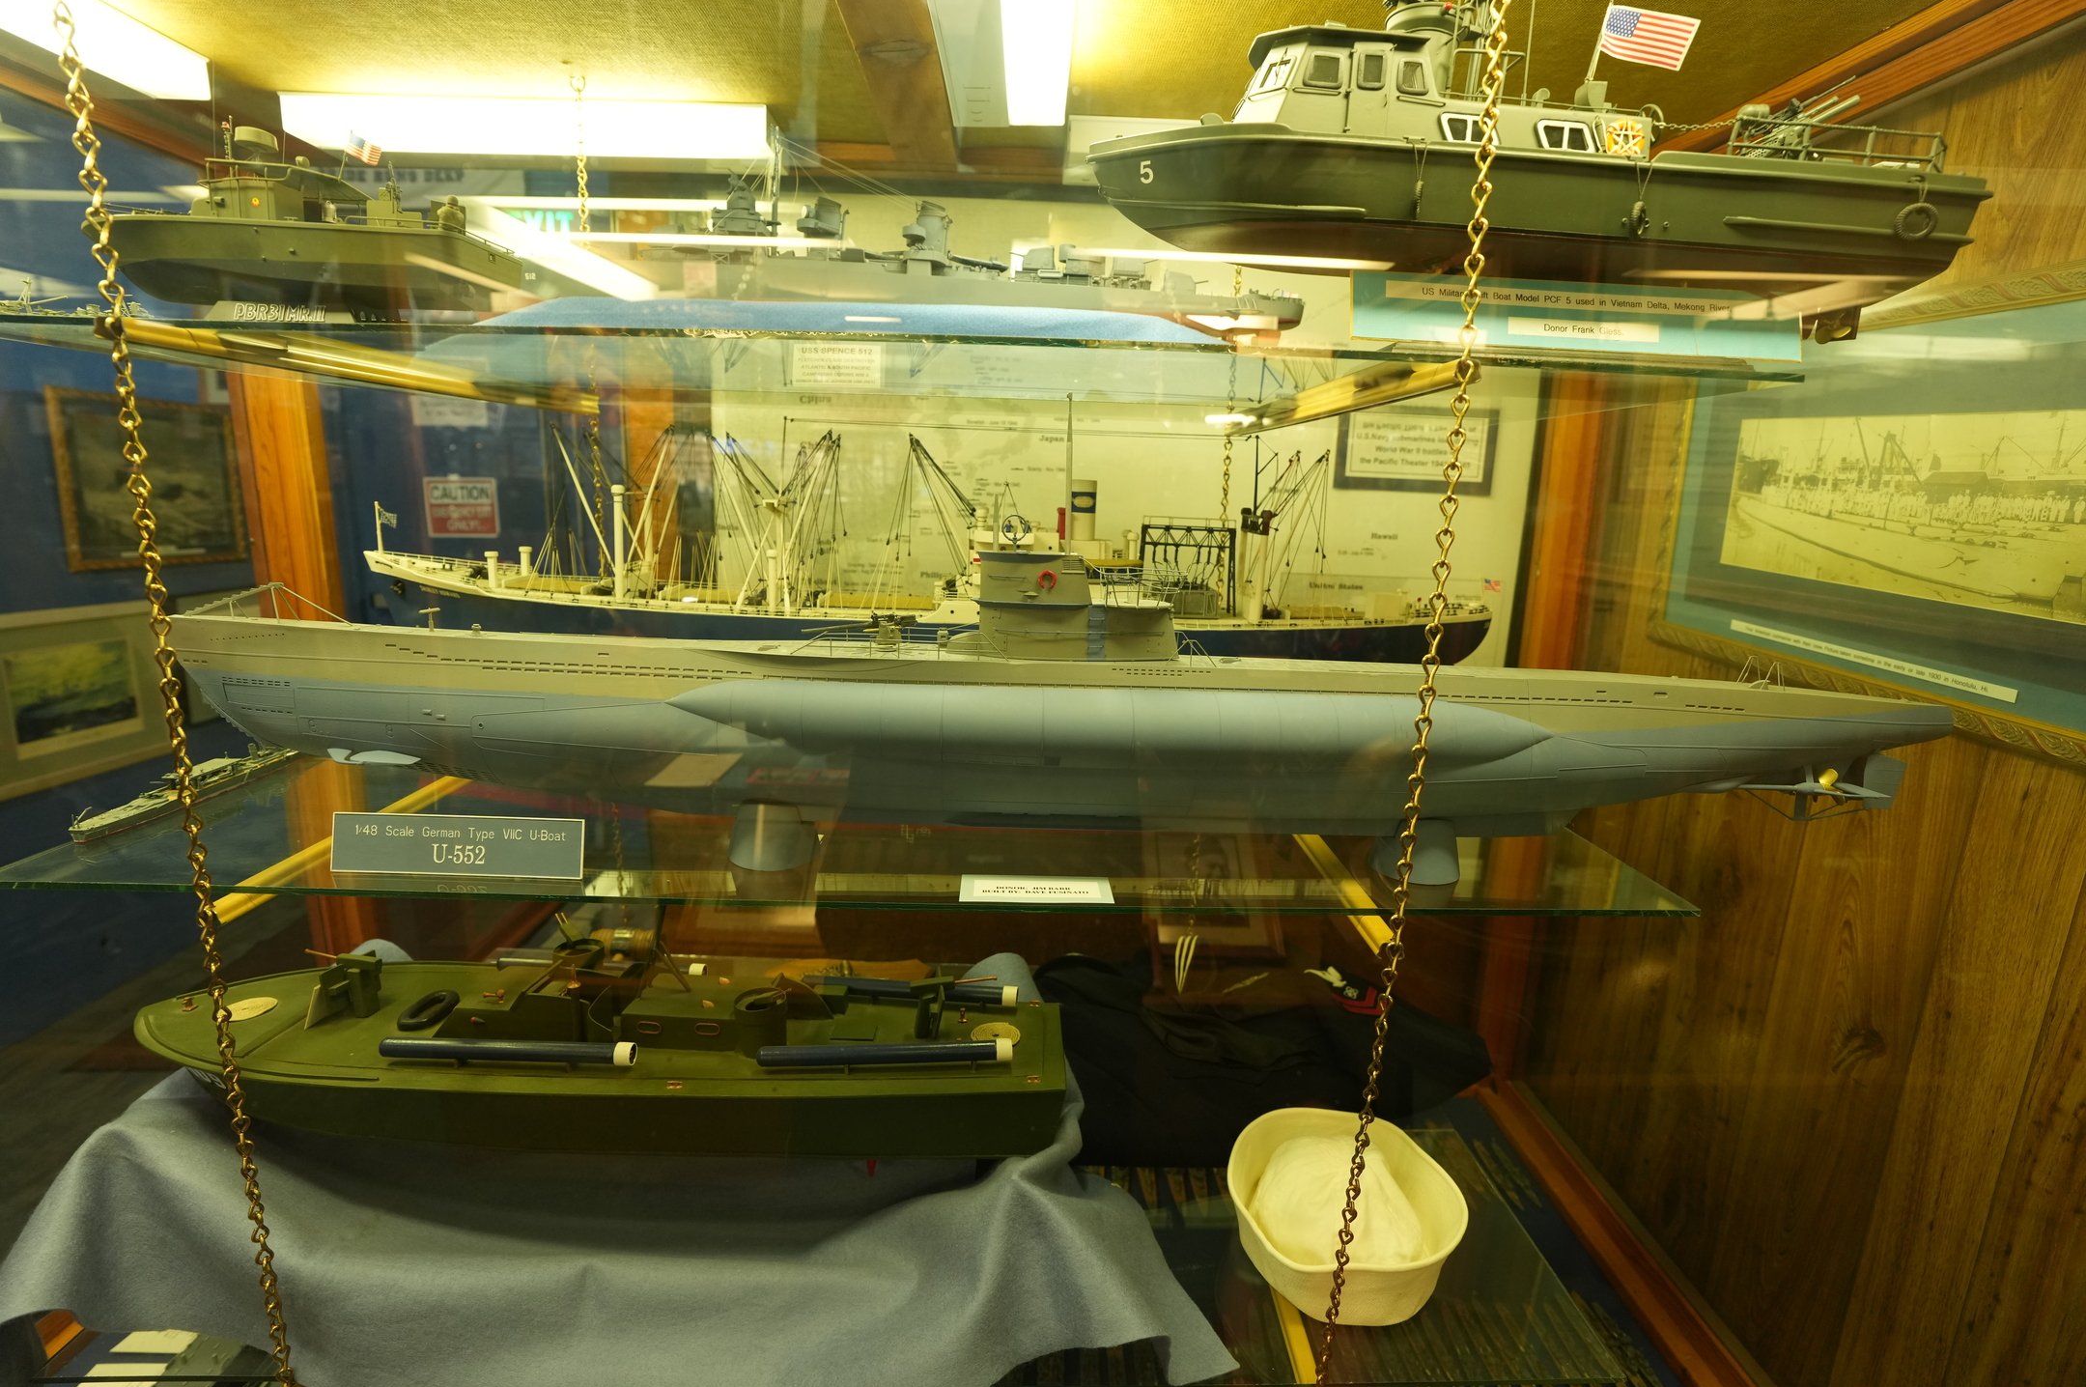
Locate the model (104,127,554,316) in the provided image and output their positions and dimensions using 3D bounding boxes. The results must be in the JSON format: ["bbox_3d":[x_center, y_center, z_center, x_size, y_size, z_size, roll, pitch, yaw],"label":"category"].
[{"bbox_3d":[-0.457,-0.294,0.587,0.295,0.114,0.106,2,13,-2],"label":"model"}]

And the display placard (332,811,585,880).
[{"bbox_3d":[-0.436,0.114,0.692,0.183,0.044,0.006,2,-1,-2],"label":"display placard"}]

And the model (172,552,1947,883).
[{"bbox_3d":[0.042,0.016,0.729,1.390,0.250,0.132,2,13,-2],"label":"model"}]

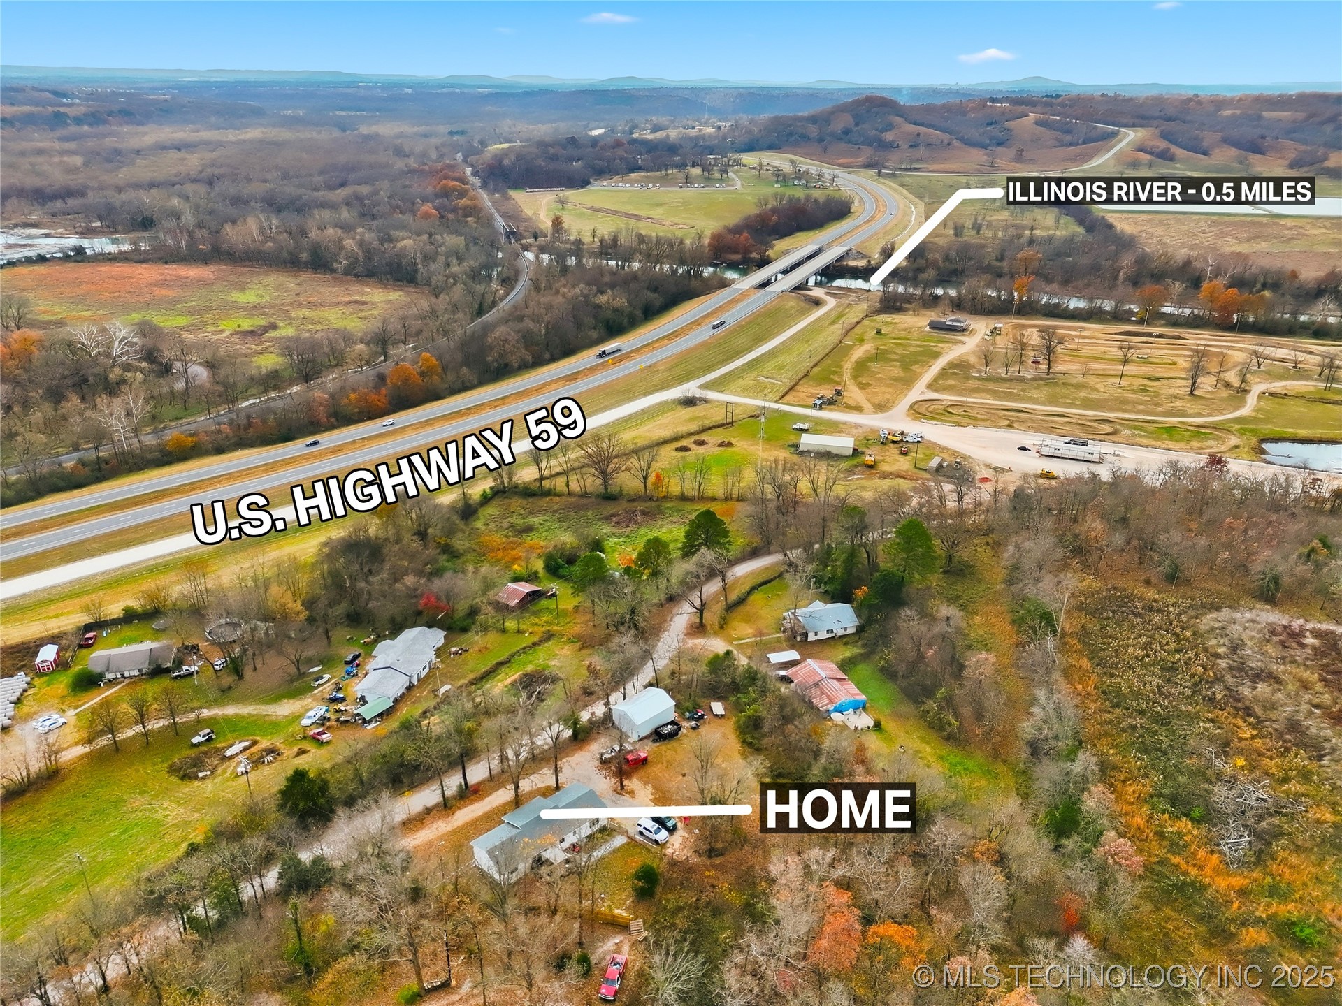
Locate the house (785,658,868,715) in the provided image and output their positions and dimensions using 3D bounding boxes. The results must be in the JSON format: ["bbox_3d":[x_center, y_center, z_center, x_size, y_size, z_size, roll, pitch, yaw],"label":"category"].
[{"bbox_3d":[32.200,37.970,192.405,10.400,4.200,14.200,-10,26,-21],"label":"house"}]

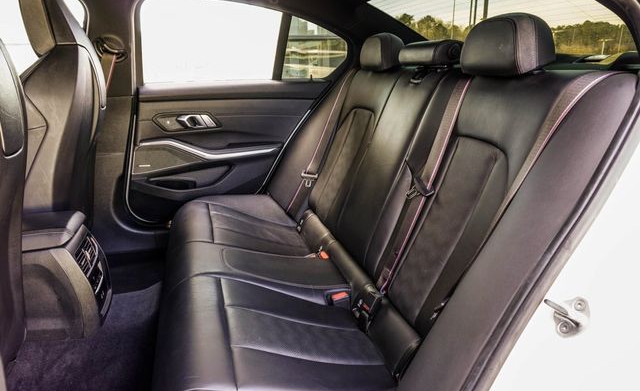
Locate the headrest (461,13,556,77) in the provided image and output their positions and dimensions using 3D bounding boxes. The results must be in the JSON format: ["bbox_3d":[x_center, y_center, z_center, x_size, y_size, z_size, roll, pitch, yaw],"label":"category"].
[{"bbox_3d":[0.456,-0.353,1.012,0.120,0.145,0.245,-5,18,-16],"label":"headrest"}]

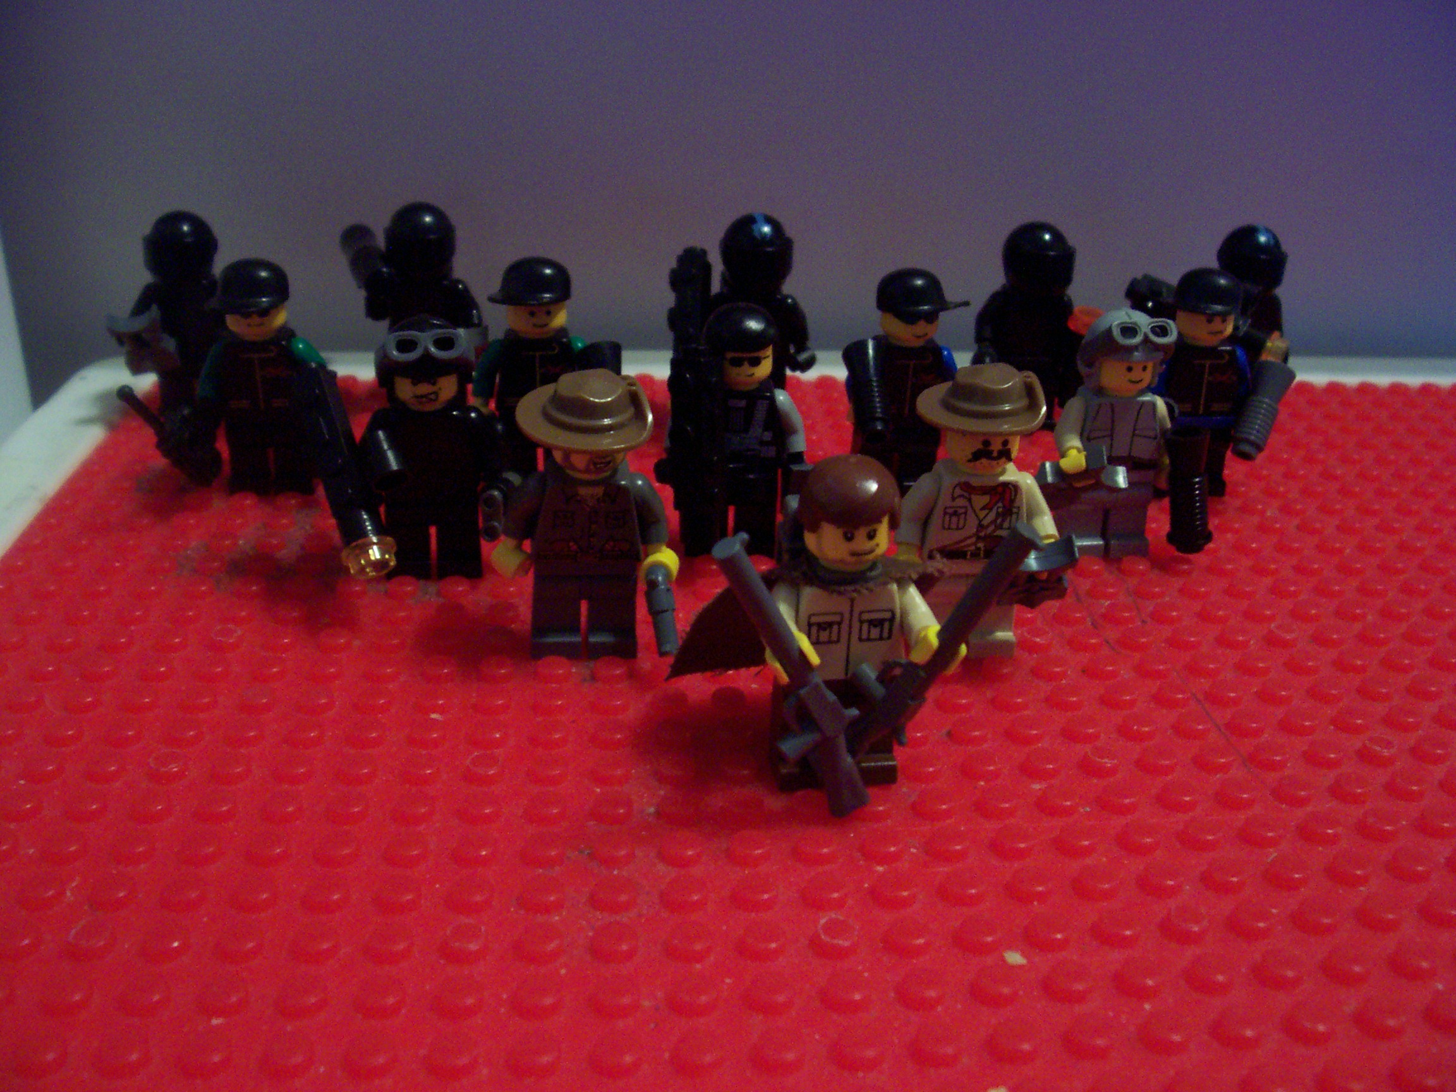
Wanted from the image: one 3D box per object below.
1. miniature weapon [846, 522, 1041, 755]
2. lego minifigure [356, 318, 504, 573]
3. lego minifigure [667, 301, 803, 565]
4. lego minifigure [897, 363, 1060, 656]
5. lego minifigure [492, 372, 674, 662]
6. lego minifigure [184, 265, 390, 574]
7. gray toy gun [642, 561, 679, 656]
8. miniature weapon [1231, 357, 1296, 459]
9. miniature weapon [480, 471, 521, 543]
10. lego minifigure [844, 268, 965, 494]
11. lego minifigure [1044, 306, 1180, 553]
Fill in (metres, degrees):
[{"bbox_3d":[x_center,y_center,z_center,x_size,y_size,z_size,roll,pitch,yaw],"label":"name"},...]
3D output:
[{"bbox_3d":[0.023,0.012,0.164,0.012,0.038,0.005,29,21,-18],"label":"miniature weapon"},{"bbox_3d":[-0.045,-0.014,0.218,0.023,0.042,0.018,0,27,-5],"label":"lego minifigure"},{"bbox_3d":[0.001,-0.018,0.229,0.024,0.042,0.015,0,27,-5],"label":"lego minifigure"},{"bbox_3d":[0.036,-0.005,0.204,0.024,0.044,0.020,0,27,-5],"label":"lego minifigure"},{"bbox_3d":[-0.020,-0.004,0.200,0.026,0.043,0.020,0,27,-5],"label":"lego minifigure"},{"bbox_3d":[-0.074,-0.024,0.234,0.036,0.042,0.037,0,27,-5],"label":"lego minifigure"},{"bbox_3d":[-0.009,0.009,0.201,0.004,0.014,0.008,-8,-2,-1],"label":"gray toy gun"},{"bbox_3d":[0.094,-0.024,0.252,0.007,0.009,0.018,20,73,30],"label":"miniature weapon"},{"bbox_3d":[-0.034,-0.006,0.210,0.004,0.009,0.011,5,27,4],"label":"miniature weapon"},{"bbox_3d":[0.031,-0.028,0.253,0.025,0.042,0.018,0,27,-5],"label":"lego minifigure"},{"bbox_3d":[0.063,-0.018,0.235,0.024,0.043,0.018,0,27,-5],"label":"lego minifigure"}]

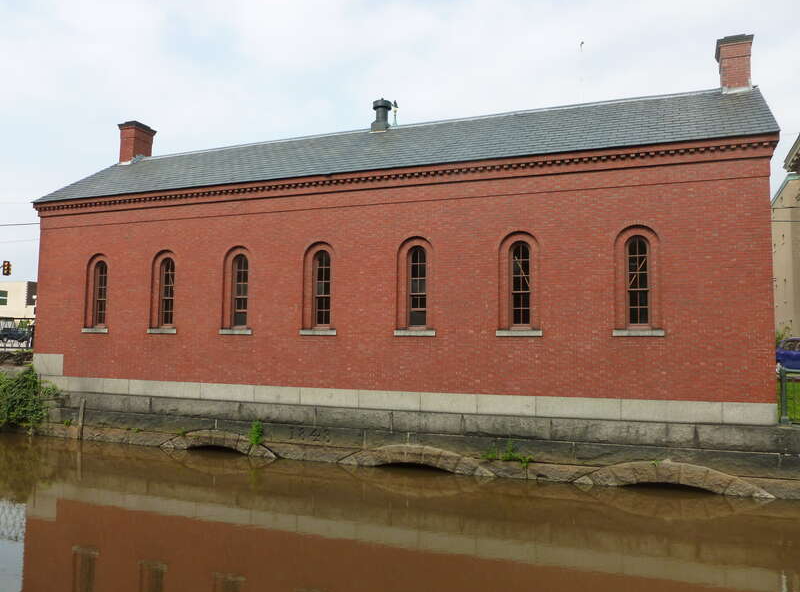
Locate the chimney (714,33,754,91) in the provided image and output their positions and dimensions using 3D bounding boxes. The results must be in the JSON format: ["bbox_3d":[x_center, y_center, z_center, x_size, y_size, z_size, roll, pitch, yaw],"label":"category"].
[{"bbox_3d":[8.537,-5.743,16.538,0.810,1.450,1.030,-1,-4,21],"label":"chimney"}]

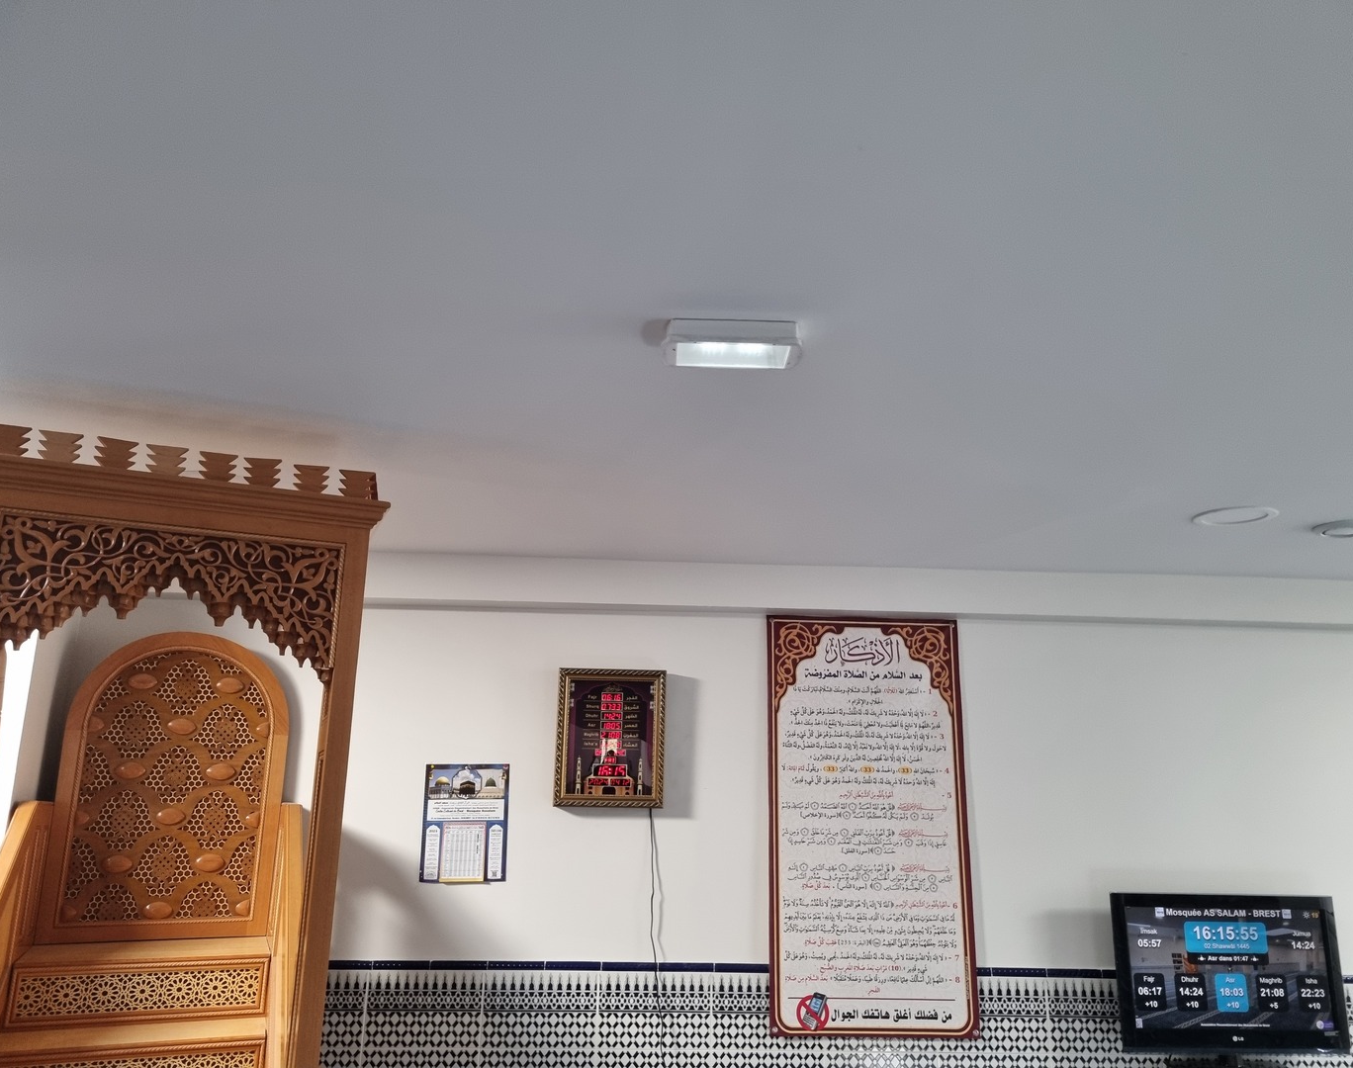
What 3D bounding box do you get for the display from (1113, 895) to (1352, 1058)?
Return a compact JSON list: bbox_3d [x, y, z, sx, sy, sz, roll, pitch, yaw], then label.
[{"bbox_3d":[1.898,1.517,3.710,0.782,0.504,0.075,2,-14,-2],"label":"display"}]

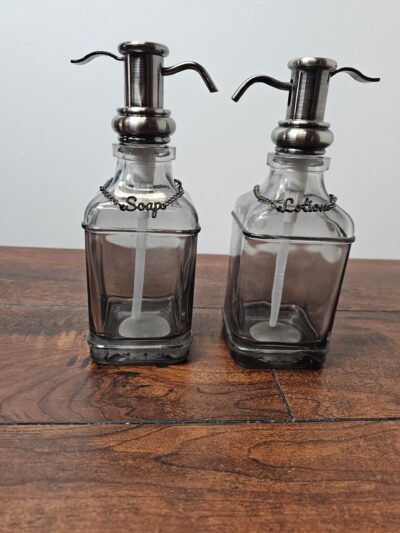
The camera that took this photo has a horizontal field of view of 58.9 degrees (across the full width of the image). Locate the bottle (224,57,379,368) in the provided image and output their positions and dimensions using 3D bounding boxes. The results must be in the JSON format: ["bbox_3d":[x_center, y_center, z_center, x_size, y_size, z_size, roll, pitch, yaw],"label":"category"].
[{"bbox_3d":[0.065,-0.034,0.266,0.095,0.211,0.079,3,23,-2],"label":"bottle"}]

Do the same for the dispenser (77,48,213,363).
[{"bbox_3d":[-0.041,-0.038,0.258,0.095,0.211,0.079,3,23,-3],"label":"dispenser"}]

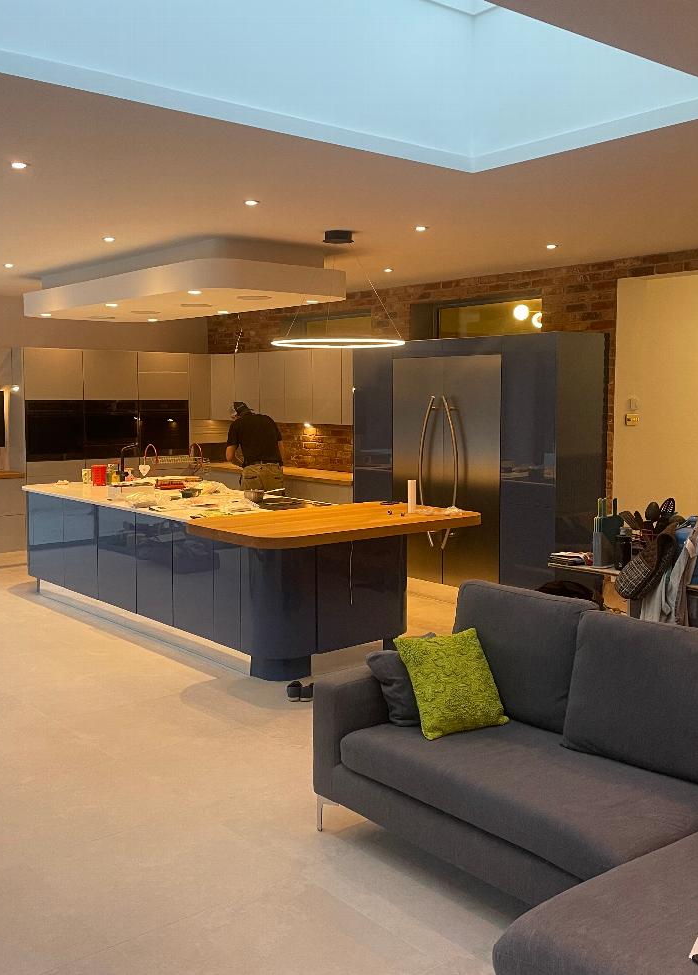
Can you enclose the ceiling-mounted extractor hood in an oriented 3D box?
[{"bbox_3d":[-1.370,-1.530,7.461,1.110,0.335,2.930,-4,7,-40],"label":"ceiling-mounted extractor hood"}]

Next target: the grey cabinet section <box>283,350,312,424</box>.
[{"bbox_3d":[-0.373,-1.019,9.889,0.340,0.717,0.465,-4,7,-39],"label":"grey cabinet section"}]

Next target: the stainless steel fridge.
[{"bbox_3d":[0.967,-0.130,8.015,0.650,1.850,1.172,-4,7,-40],"label":"stainless steel fridge"}]

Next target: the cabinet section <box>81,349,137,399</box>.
[{"bbox_3d":[-2.581,-1.161,10.141,0.603,0.504,0.540,-4,7,-39],"label":"cabinet section"}]

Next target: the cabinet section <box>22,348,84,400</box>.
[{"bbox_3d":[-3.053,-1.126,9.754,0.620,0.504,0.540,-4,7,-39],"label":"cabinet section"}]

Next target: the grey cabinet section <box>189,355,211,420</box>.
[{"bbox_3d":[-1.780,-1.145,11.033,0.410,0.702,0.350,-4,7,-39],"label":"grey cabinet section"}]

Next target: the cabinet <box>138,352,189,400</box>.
[{"bbox_3d":[-2.156,-1.195,10.578,0.605,0.497,0.590,-4,7,-40],"label":"cabinet"}]

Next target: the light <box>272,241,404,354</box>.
[{"bbox_3d":[-0.063,-1.197,5.972,0.824,0.670,0.824,0,5,0],"label":"light"}]

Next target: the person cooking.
[{"bbox_3d":[-0.875,-0.017,9.364,0.580,1.620,0.580,0,5,-3],"label":"person cooking"}]

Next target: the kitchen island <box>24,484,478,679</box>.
[{"bbox_3d":[-0.932,0.537,7.283,1.690,0.905,3.690,-4,7,-40],"label":"kitchen island"}]

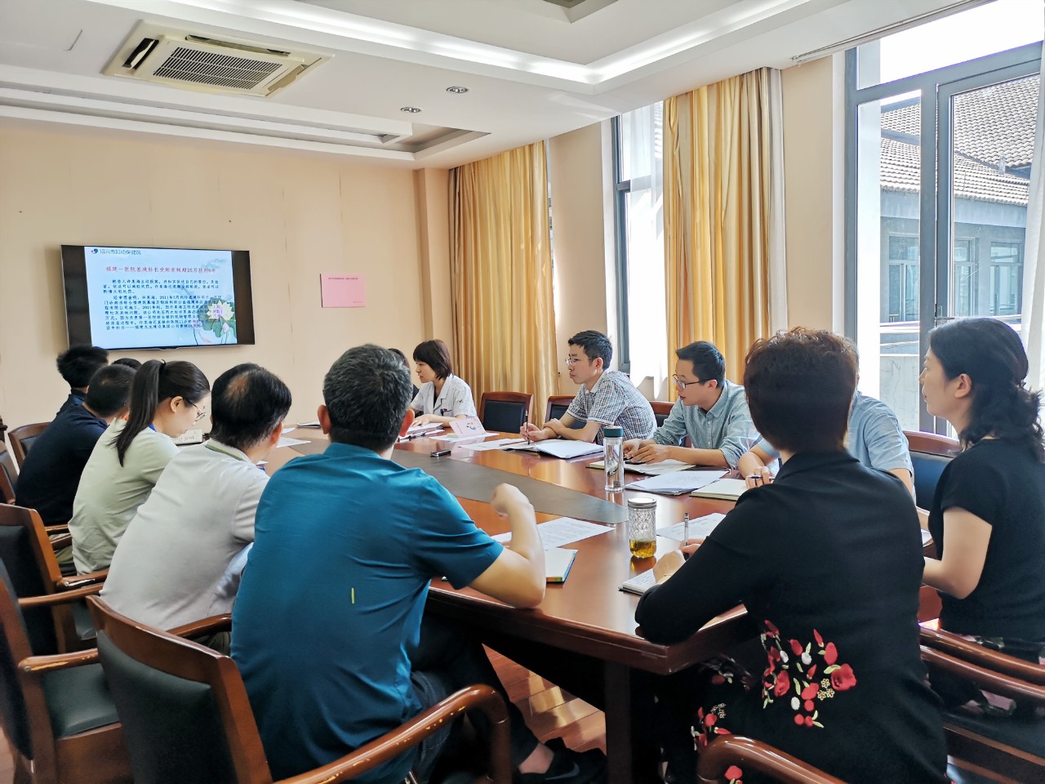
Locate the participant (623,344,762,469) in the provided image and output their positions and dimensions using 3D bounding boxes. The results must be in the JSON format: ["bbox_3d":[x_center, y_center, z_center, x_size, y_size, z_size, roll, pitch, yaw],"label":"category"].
[{"bbox_3d":[0.813,0.396,3.304,0.760,1.220,0.580,-7,6,-43],"label":"participant"}]

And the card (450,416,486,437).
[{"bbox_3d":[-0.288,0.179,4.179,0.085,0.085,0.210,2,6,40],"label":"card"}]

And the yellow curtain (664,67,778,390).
[{"bbox_3d":[1.349,-0.636,5.518,0.140,2.800,0.860,-6,6,-37],"label":"yellow curtain"}]

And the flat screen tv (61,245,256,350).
[{"bbox_3d":[-2.829,-0.728,6.438,1.375,0.790,0.080,-6,6,-37],"label":"flat screen tv"}]

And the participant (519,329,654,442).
[{"bbox_3d":[0.341,0.337,3.946,0.760,1.270,0.540,-4,5,-24],"label":"participant"}]

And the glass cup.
[{"bbox_3d":[0.282,0.317,1.936,0.070,0.136,0.070,-2,5,0],"label":"glass cup"}]

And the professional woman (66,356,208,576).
[{"bbox_3d":[-1.165,0.504,2.767,0.760,1.240,0.500,-6,6,-37],"label":"professional woman"}]

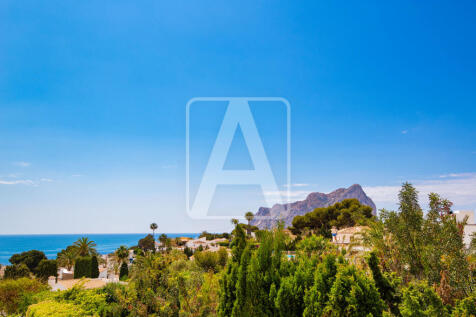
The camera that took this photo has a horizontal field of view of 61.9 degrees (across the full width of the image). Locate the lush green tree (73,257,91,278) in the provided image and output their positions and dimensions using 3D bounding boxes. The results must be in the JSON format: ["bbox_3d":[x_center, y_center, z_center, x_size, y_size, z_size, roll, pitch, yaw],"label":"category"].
[{"bbox_3d":[-21.802,15.428,55.952,2.540,3.200,2.030,4,-11,-20],"label":"lush green tree"}]

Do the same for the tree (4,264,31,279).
[{"bbox_3d":[-31.086,16.276,55.899,3.670,2.660,3.480,5,-12,-28],"label":"tree"}]

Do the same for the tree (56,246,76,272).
[{"bbox_3d":[-30.935,18.103,71.521,3.610,4.460,3.430,4,-12,-22],"label":"tree"}]

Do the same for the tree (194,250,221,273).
[{"bbox_3d":[-3.562,12.132,46.305,3.040,2.770,2.880,1,-11,-4],"label":"tree"}]

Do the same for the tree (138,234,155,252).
[{"bbox_3d":[-25.304,23.705,109.649,4.420,5.380,4.200,2,-11,-13],"label":"tree"}]

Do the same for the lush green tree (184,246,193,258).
[{"bbox_3d":[-12.057,22.969,96.577,1.950,3.070,1.950,1,-11,-7],"label":"lush green tree"}]

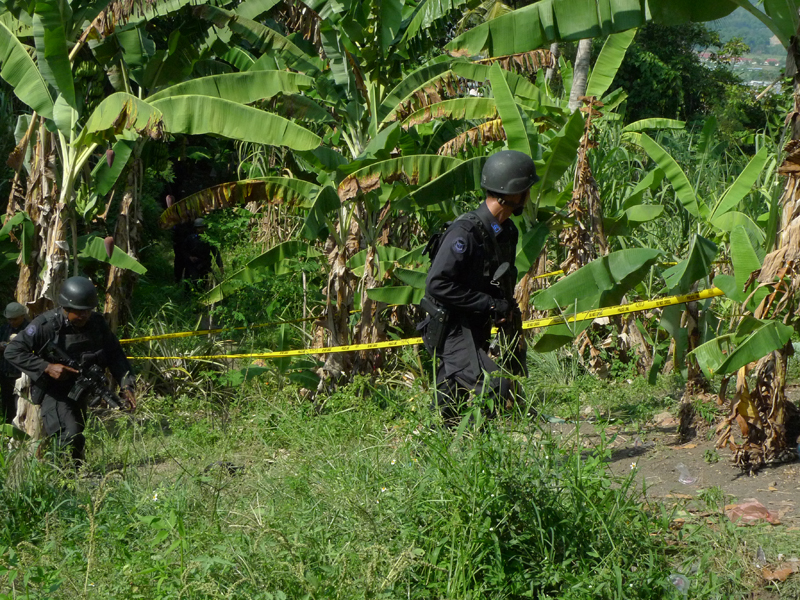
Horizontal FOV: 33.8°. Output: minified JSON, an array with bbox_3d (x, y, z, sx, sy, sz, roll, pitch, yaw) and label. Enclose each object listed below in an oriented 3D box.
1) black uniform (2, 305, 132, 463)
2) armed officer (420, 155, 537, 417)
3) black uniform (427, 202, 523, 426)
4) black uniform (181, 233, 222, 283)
[{"bbox_3d":[-2.164,0.617,8.600,0.760,1.150,0.500,-3,8,-25],"label":"black uniform"},{"bbox_3d":[0.406,0.013,6.650,0.600,1.550,0.620,2,7,13],"label":"armed officer"},{"bbox_3d":[0.377,0.114,6.670,0.520,1.250,0.580,2,7,13],"label":"black uniform"},{"bbox_3d":[-2.938,-0.407,19.500,0.600,1.300,0.450,-4,8,-30],"label":"black uniform"}]

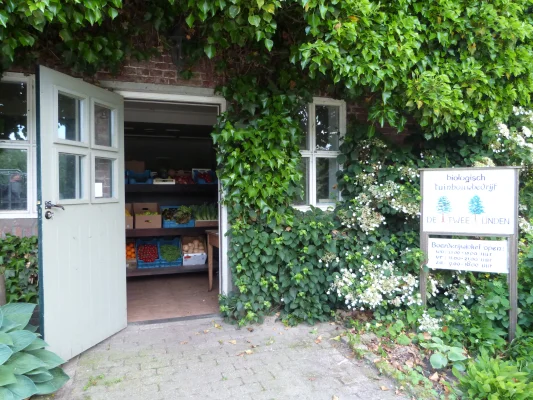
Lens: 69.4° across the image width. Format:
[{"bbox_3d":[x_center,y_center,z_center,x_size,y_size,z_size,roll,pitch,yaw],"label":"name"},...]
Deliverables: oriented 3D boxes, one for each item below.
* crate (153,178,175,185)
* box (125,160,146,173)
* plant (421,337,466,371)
[{"bbox_3d":[-1.368,-0.275,5.146,0.285,0.085,0.370,0,12,-16],"label":"crate"},{"bbox_3d":[-1.892,-0.413,5.442,0.370,0.250,0.290,0,2,-16],"label":"box"},{"bbox_3d":[1.301,1.128,2.830,0.330,0.170,0.290,1,2,25],"label":"plant"}]

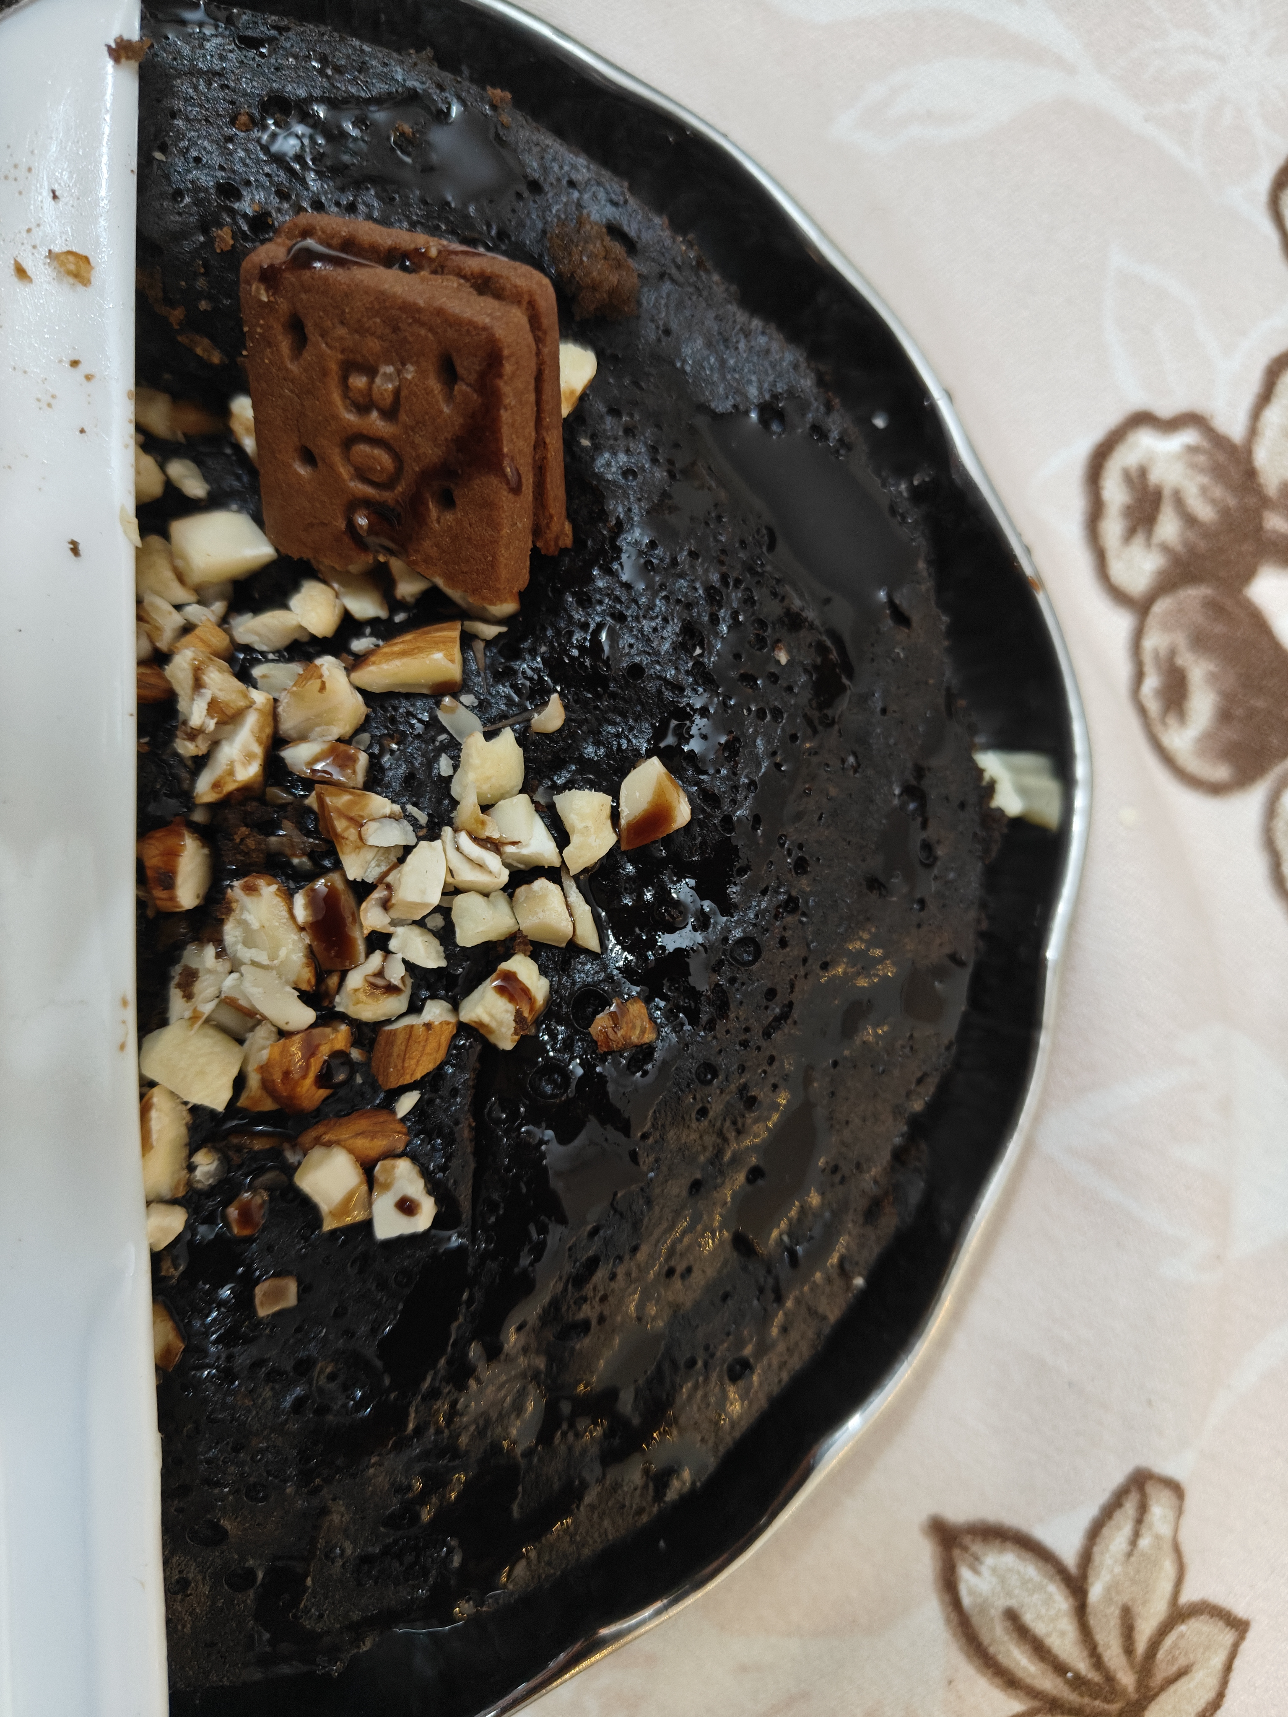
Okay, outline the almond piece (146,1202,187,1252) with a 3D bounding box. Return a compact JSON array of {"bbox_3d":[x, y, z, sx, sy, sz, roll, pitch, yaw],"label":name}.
[{"bbox_3d":[-0.055,0.041,0.133,0.006,0.005,0.005,24,85,0],"label":"almond piece"}]

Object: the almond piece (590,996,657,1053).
[{"bbox_3d":[-0.002,0.020,0.142,0.007,0.005,0.005,-12,85,-3],"label":"almond piece"}]

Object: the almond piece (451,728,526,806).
[{"bbox_3d":[-0.020,-0.011,0.149,0.008,0.006,0.009,-10,84,-1],"label":"almond piece"}]

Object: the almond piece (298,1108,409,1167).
[{"bbox_3d":[-0.034,0.033,0.139,0.012,0.006,0.006,-2,84,-2],"label":"almond piece"}]

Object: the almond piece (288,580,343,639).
[{"bbox_3d":[-0.038,-0.029,0.139,0.006,0.006,0.005,34,85,1],"label":"almond piece"}]

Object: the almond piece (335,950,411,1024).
[{"bbox_3d":[-0.030,0.015,0.135,0.008,0.007,0.008,11,85,-1],"label":"almond piece"}]

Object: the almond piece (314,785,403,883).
[{"bbox_3d":[-0.033,-0.003,0.136,0.010,0.007,0.011,-2,86,-2],"label":"almond piece"}]

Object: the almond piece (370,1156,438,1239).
[{"bbox_3d":[-0.028,0.040,0.139,0.006,0.006,0.008,-8,85,-2],"label":"almond piece"}]

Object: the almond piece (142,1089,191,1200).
[{"bbox_3d":[-0.056,0.033,0.137,0.006,0.007,0.012,-2,84,-2],"label":"almond piece"}]

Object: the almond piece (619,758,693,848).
[{"bbox_3d":[0.000,-0.006,0.138,0.009,0.007,0.008,-29,87,-4],"label":"almond piece"}]

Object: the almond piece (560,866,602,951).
[{"bbox_3d":[-0.008,0.007,0.147,0.003,0.005,0.011,-24,85,-2],"label":"almond piece"}]

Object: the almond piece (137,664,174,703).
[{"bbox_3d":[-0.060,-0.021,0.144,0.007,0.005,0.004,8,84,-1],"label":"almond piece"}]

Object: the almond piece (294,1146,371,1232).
[{"bbox_3d":[-0.038,0.040,0.144,0.007,0.006,0.008,-30,85,-3],"label":"almond piece"}]

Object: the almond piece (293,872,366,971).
[{"bbox_3d":[-0.038,0.008,0.146,0.007,0.007,0.011,-20,85,-2],"label":"almond piece"}]

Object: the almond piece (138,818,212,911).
[{"bbox_3d":[-0.053,0.001,0.136,0.008,0.009,0.010,-32,87,-4],"label":"almond piece"}]

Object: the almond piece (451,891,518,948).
[{"bbox_3d":[-0.019,0.007,0.143,0.008,0.006,0.006,-5,84,-2],"label":"almond piece"}]

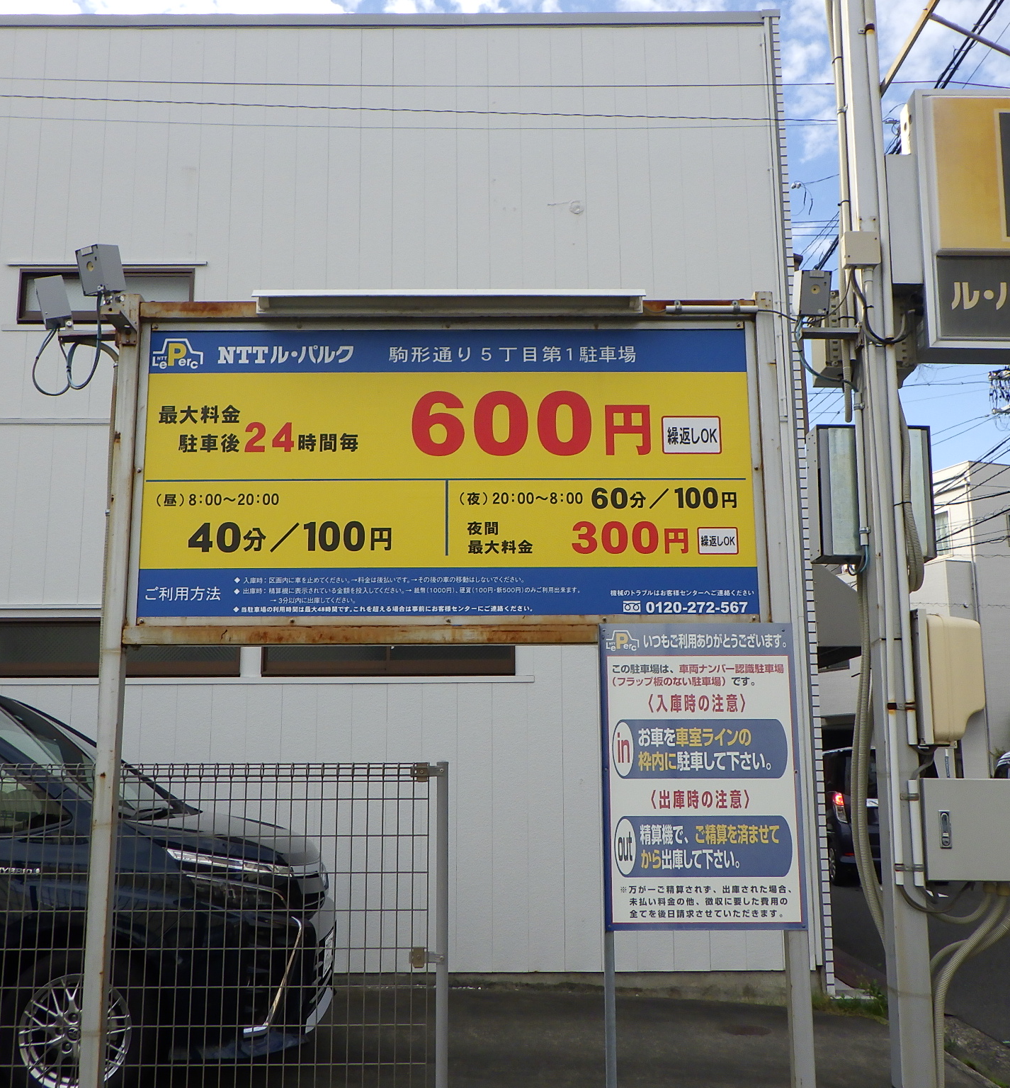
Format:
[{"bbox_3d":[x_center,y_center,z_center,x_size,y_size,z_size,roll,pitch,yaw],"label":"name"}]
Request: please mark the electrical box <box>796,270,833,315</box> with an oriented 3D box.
[{"bbox_3d":[1.040,-0.847,3.977,0.100,0.147,0.082,0,10,-4],"label":"electrical box"}]

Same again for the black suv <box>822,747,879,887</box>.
[{"bbox_3d":[4.946,3.757,16.480,1.475,1.750,3.395,-1,-11,2],"label":"black suv"}]

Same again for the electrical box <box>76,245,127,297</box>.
[{"bbox_3d":[-1.251,-0.846,3.640,0.100,0.147,0.082,-6,6,32],"label":"electrical box"}]

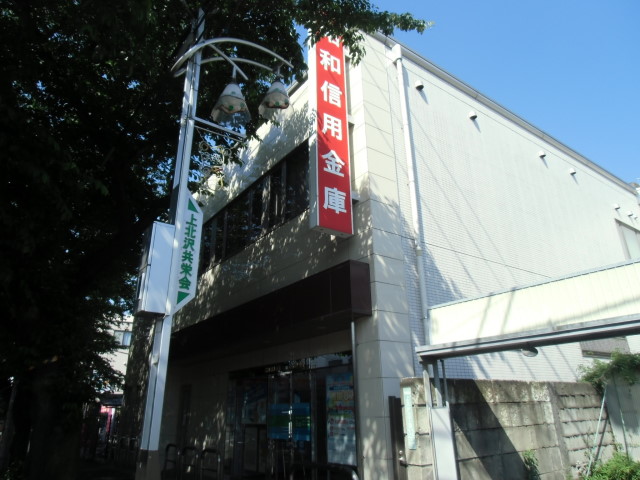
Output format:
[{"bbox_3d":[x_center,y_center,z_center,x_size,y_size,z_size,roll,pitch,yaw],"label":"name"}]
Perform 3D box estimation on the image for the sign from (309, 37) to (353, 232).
[{"bbox_3d":[0.147,-2.176,7.723,0.700,4.407,0.200,13,-25,-34],"label":"sign"}]

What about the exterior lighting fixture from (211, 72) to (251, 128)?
[{"bbox_3d":[-1.218,-1.989,6.165,0.490,0.640,0.490,-1,-21,0],"label":"exterior lighting fixture"}]

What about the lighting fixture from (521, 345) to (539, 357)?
[{"bbox_3d":[2.098,1.107,4.427,0.150,0.120,0.150,13,-25,-34],"label":"lighting fixture"}]

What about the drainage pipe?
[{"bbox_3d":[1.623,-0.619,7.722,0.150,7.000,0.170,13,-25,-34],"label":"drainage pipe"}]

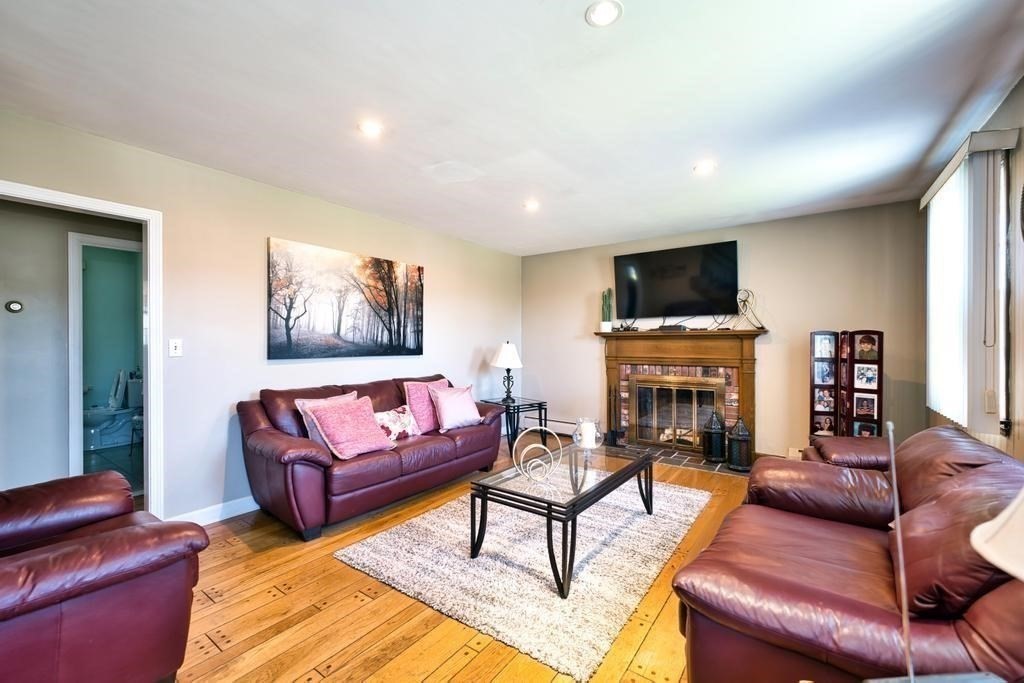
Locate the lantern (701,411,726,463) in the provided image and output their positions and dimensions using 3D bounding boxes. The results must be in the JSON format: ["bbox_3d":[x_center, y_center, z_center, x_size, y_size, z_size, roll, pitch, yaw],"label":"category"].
[{"bbox_3d":[2.111,0.996,4.146,0.200,0.522,0.200,0,0,37],"label":"lantern"}]

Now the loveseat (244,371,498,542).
[{"bbox_3d":[-0.999,0.808,3.399,0.820,0.920,2.070,0,0,37],"label":"loveseat"}]

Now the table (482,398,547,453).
[{"bbox_3d":[0.006,0.991,4.739,0.490,0.555,0.640,0,0,-37],"label":"table"}]

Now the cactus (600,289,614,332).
[{"bbox_3d":[1.141,-0.372,4.783,0.135,0.530,0.125,0,0,37],"label":"cactus"}]

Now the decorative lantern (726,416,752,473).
[{"bbox_3d":[2.216,1.002,3.874,0.200,0.506,0.200,0,0,37],"label":"decorative lantern"}]

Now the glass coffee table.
[{"bbox_3d":[0.399,1.024,2.584,0.615,0.450,1.230,0,0,37],"label":"glass coffee table"}]

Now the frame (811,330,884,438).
[{"bbox_3d":[2.787,0.580,3.321,0.460,1.330,0.310,0,0,37],"label":"frame"}]

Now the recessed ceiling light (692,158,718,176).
[{"bbox_3d":[1.358,-1.210,2.796,0.155,0.035,0.155,0,0,37],"label":"recessed ceiling light"}]

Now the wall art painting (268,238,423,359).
[{"bbox_3d":[-1.399,-0.323,3.612,0.040,0.925,1.505,0,0,37],"label":"wall art painting"}]

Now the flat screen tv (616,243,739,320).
[{"bbox_3d":[1.778,-0.644,4.425,1.290,0.750,0.050,0,7,37],"label":"flat screen tv"}]

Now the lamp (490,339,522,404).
[{"bbox_3d":[-0.049,0.368,4.672,0.350,0.690,0.350,0,0,0],"label":"lamp"}]

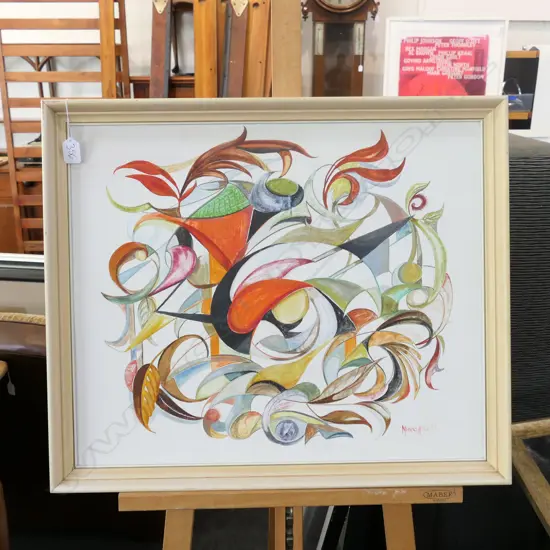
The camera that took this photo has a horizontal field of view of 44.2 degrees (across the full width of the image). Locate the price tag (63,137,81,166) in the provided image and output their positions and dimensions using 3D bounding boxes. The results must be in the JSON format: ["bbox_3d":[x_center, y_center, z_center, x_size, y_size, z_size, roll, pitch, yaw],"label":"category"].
[{"bbox_3d":[-0.293,-0.180,0.980,0.025,0.038,0.002,-5,2,-3],"label":"price tag"}]

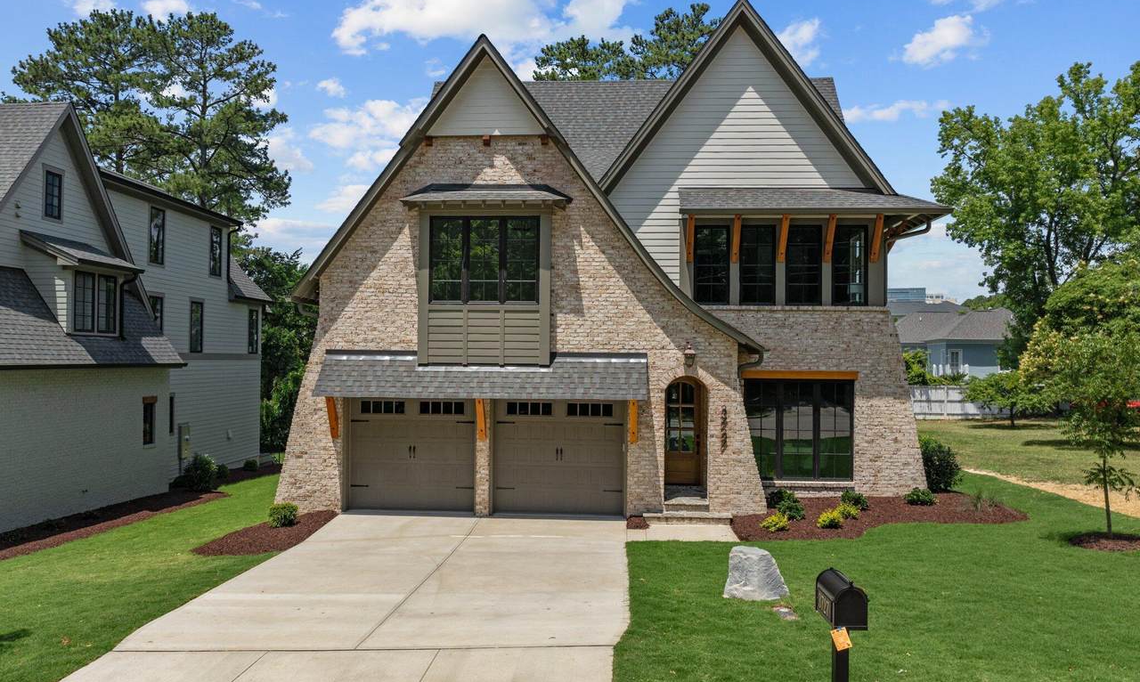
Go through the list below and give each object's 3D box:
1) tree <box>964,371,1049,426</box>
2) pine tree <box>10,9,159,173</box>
[{"bbox_3d":[21.100,2.800,38.300,4.200,2.900,4.000,0,-1,0],"label":"tree"},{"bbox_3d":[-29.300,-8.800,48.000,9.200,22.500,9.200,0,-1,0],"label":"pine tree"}]

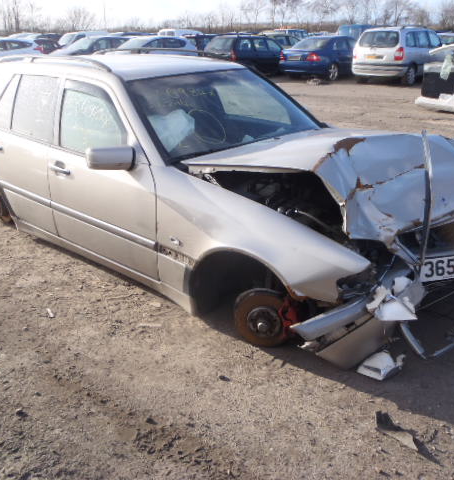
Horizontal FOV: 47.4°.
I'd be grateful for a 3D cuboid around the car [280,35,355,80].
[{"bbox_3d":[3.817,-6.449,18.264,4.520,1.430,1.730,-20,29,-41],"label":"car"}]

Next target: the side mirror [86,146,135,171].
[{"bbox_3d":[-0.597,-0.427,2.672,0.225,0.125,0.115,-17,27,-36],"label":"side mirror"}]

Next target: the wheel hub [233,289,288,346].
[{"bbox_3d":[0.155,0.386,2.486,0.290,0.290,0.120,18,28,39],"label":"wheel hub"}]

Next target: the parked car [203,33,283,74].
[{"bbox_3d":[1.184,-8.035,22.313,1.740,1.480,4.500,18,28,38],"label":"parked car"}]

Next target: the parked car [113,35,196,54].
[{"bbox_3d":[-3.252,-7.356,20.733,1.730,1.470,4.150,19,29,41],"label":"parked car"}]

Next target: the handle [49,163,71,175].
[{"bbox_3d":[-1.018,-0.428,3.148,0.220,0.045,0.050,18,28,39],"label":"handle"}]

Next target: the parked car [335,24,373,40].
[{"bbox_3d":[7.927,-10.913,28.839,4.700,1.960,1.850,-19,28,-39],"label":"parked car"}]

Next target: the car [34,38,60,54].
[{"bbox_3d":[-9.005,-9.205,25.674,1.740,1.440,4.300,18,28,39],"label":"car"}]

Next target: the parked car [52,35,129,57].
[{"bbox_3d":[-5.476,-7.765,21.844,1.750,1.470,4.250,19,29,41],"label":"parked car"}]

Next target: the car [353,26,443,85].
[{"bbox_3d":[5.923,-6.084,17.034,1.740,1.670,4.300,18,28,38],"label":"car"}]

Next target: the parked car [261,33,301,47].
[{"bbox_3d":[2.579,-9.862,26.858,1.730,1.550,4.350,18,28,38],"label":"parked car"}]

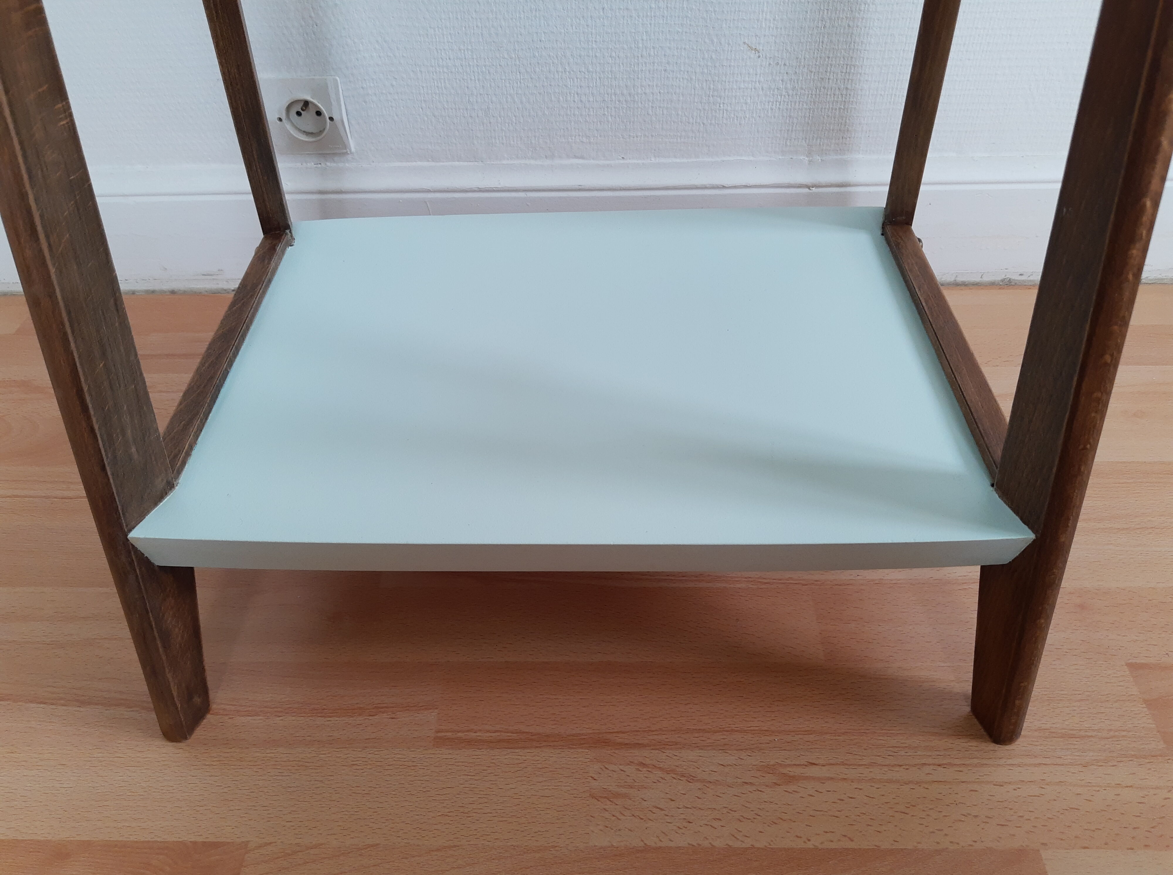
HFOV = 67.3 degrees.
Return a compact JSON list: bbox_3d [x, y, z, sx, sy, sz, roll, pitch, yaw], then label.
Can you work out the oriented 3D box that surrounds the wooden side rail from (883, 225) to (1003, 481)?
[{"bbox_3d":[0.245,-0.063,0.605,0.020,0.028,0.265,-1,45,1],"label":"wooden side rail"}]

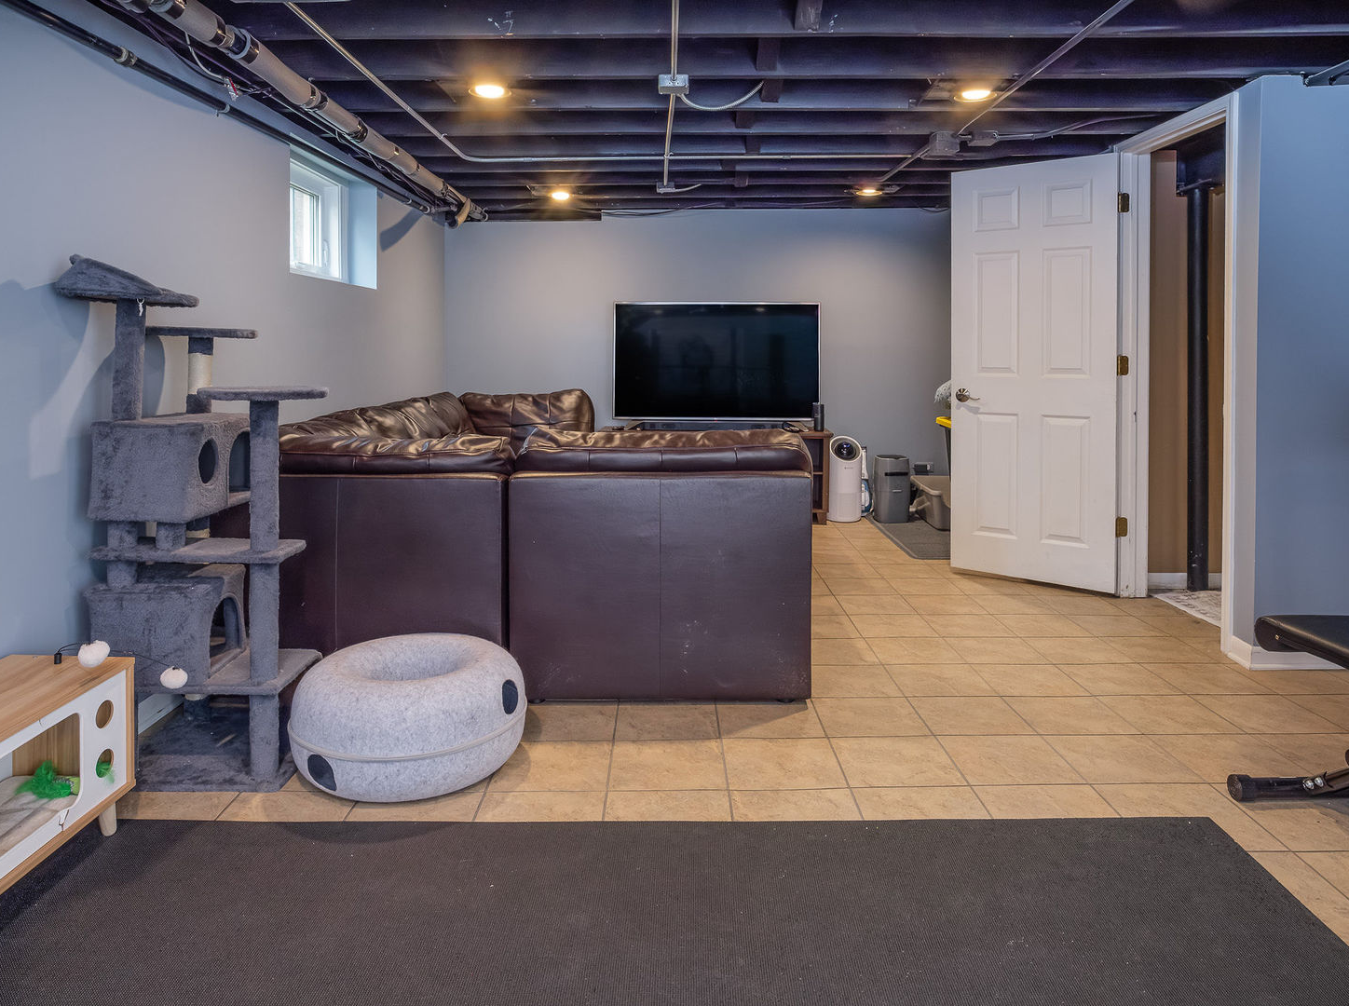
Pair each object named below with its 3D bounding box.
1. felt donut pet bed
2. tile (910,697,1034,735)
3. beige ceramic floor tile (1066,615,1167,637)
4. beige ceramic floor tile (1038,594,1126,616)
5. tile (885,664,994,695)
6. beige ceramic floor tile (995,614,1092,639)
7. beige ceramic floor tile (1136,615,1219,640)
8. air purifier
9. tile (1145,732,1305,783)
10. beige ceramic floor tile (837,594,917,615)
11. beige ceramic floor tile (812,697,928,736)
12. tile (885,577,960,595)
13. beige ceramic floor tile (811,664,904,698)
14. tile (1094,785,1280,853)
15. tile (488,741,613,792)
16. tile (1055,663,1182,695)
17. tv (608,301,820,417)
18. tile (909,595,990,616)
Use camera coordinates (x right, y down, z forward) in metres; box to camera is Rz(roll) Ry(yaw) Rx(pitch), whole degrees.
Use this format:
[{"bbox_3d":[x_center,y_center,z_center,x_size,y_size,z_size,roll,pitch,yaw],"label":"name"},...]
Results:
[{"bbox_3d":[-0.722,0.572,2.322,0.610,0.285,0.610,-3,10,-18],"label":"felt donut pet bed"},{"bbox_3d":[0.934,0.679,2.658,0.311,0.010,0.298,0,9,-1],"label":"tile"},{"bbox_3d":[1.795,0.500,3.398,0.302,0.010,0.288,0,10,-1],"label":"beige ceramic floor tile"},{"bbox_3d":[1.817,0.458,3.728,0.305,0.010,0.292,0,9,-1],"label":"beige ceramic floor tile"},{"bbox_3d":[0.907,0.609,2.869,0.305,0.010,0.292,0,9,-1],"label":"tile"},{"bbox_3d":[1.490,0.500,3.392,0.302,0.010,0.288,0,10,-1],"label":"beige ceramic floor tile"},{"bbox_3d":[2.179,0.520,3.555,0.289,0.010,0.298,0,9,-1],"label":"beige ceramic floor tile"},{"bbox_3d":[1.150,-0.170,5.630,0.222,0.550,0.222,0,9,-1],"label":"air purifier"},{"bbox_3d":[1.572,0.729,2.373,0.311,0.010,0.298,0,9,-1],"label":"tile"},{"bbox_3d":[0.893,0.458,3.713,0.305,0.010,0.292,0,9,-1],"label":"beige ceramic floor tile"},{"bbox_3d":[0.604,0.660,2.583,0.305,0.010,0.292,0,9,-1],"label":"beige ceramic floor tile"},{"bbox_3d":[1.232,0.420,4.131,0.311,0.010,0.298,0,9,-1],"label":"tile"},{"bbox_3d":[0.614,0.628,2.948,0.311,0.010,0.298,0,9,-1],"label":"beige ceramic floor tile"},{"bbox_3d":[1.259,0.781,2.075,0.311,0.010,0.298,0,9,-1],"label":"tile"},{"bbox_3d":[-0.328,0.725,2.315,0.307,0.010,0.300,0,10,0],"label":"tile"},{"bbox_3d":[1.523,0.609,2.880,0.305,0.010,0.292,0,9,-1],"label":"tile"},{"bbox_3d":[0.303,-0.998,5.930,1.460,0.835,0.060,0,9,-1],"label":"tv"},{"bbox_3d":[1.223,0.467,3.798,0.307,0.010,0.300,0,10,0],"label":"tile"}]

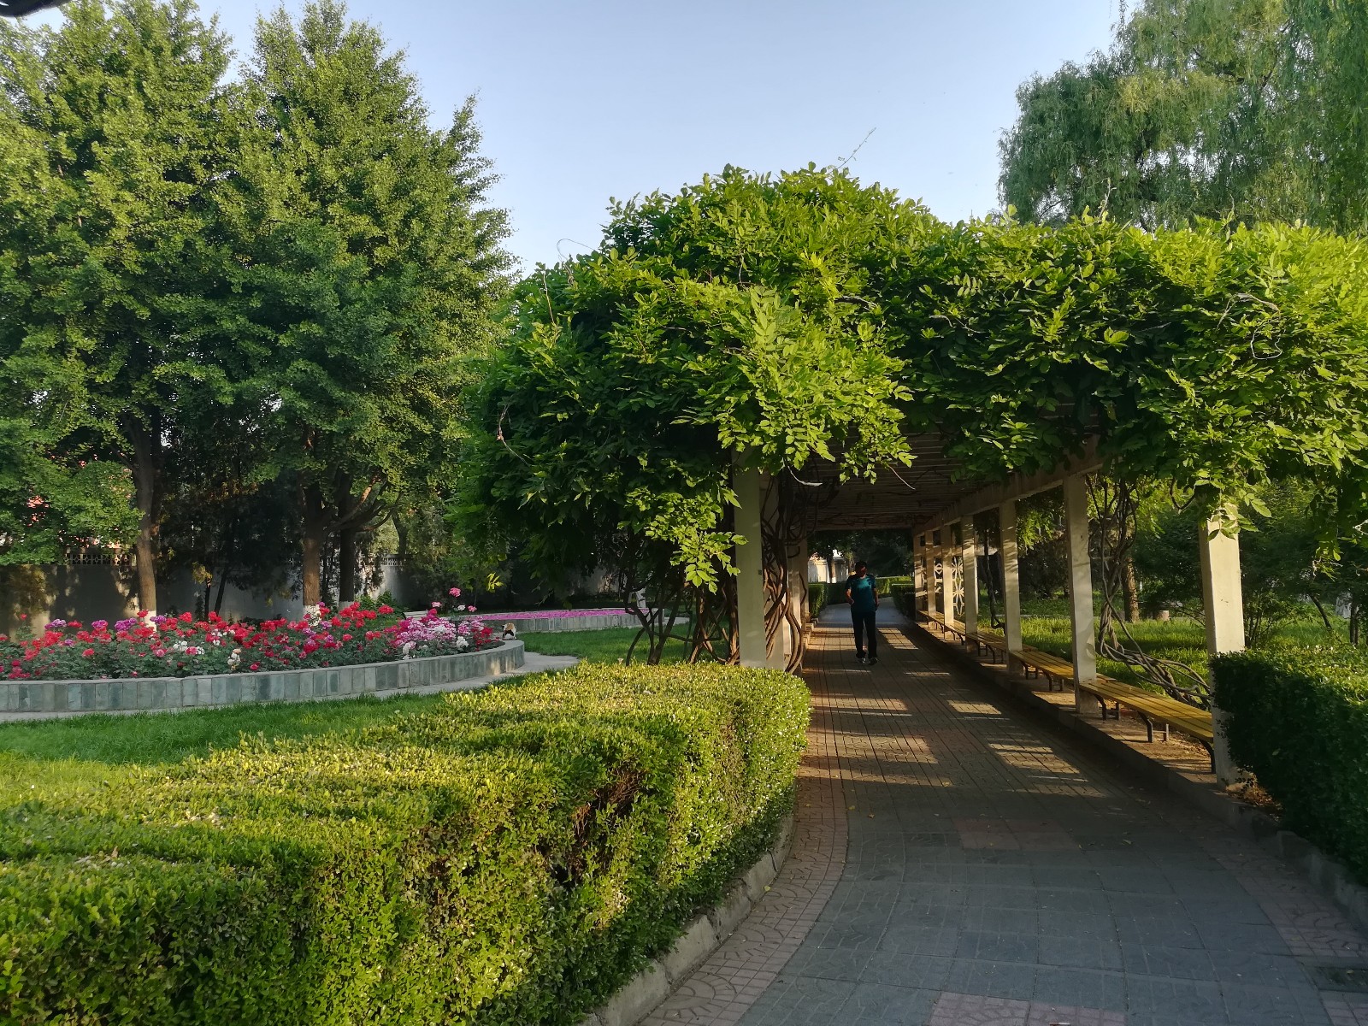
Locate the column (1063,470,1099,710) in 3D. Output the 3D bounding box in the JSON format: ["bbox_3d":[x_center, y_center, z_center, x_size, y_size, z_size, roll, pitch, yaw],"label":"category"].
[{"bbox_3d":[3.845,0.787,9.937,0.175,2.249,0.165,-2,-4,7],"label":"column"}]

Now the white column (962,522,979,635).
[{"bbox_3d":[4.791,1.200,17.181,0.175,2.249,0.165,-2,-4,7],"label":"white column"}]

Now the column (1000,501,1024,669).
[{"bbox_3d":[4.318,0.994,13.556,0.175,2.249,0.165,-2,-4,7],"label":"column"}]

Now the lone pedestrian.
[{"bbox_3d":[2.960,1.669,17.189,0.550,1.710,0.360,-2,-4,7],"label":"lone pedestrian"}]

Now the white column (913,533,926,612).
[{"bbox_3d":[5.934,1.699,25.932,0.190,2.249,0.180,-2,-4,7],"label":"white column"}]

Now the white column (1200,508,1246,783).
[{"bbox_3d":[3.391,0.637,6.441,0.175,2.150,0.165,-2,-4,7],"label":"white column"}]

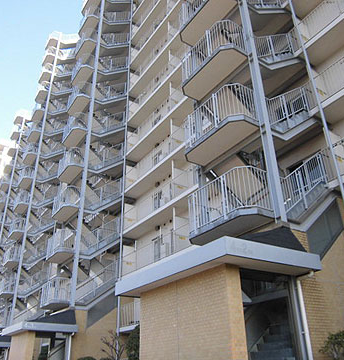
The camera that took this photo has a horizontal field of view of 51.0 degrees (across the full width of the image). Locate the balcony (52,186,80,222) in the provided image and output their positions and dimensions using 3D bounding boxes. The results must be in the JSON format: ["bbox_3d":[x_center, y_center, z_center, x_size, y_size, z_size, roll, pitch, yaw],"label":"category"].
[{"bbox_3d":[-6.428,1.471,22.205,0.974,1.277,2.496,17,-33,-31],"label":"balcony"}]

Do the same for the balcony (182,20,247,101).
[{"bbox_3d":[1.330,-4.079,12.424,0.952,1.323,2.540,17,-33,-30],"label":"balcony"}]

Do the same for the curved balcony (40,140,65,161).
[{"bbox_3d":[-12.849,-2.963,38.609,2.394,2.037,1.120,17,-33,-30],"label":"curved balcony"}]

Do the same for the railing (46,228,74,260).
[{"bbox_3d":[-6.358,3.890,20.905,0.974,1.277,2.496,17,-33,-31],"label":"railing"}]

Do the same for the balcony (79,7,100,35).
[{"bbox_3d":[-6.843,-13.046,30.007,0.974,1.277,2.496,17,-33,-31],"label":"balcony"}]

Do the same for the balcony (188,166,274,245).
[{"bbox_3d":[1.409,0.773,9.452,0.874,1.312,2.448,16,-33,-30],"label":"balcony"}]

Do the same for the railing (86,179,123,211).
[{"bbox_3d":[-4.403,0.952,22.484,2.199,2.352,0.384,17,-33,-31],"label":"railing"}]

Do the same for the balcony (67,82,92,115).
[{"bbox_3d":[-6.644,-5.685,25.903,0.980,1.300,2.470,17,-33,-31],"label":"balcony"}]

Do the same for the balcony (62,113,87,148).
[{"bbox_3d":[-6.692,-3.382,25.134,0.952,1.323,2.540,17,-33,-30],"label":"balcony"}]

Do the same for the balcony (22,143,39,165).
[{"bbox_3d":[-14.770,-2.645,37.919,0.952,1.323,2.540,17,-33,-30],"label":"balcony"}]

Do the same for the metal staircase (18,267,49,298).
[{"bbox_3d":[-12.820,9.456,32.490,2.539,2.675,2.512,16,-32,-30],"label":"metal staircase"}]

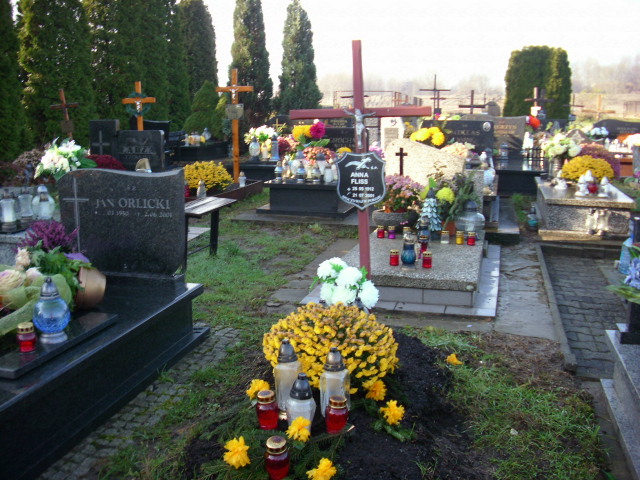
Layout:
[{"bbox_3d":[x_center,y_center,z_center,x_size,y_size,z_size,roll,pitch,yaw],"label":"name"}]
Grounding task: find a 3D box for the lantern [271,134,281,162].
[{"bbox_3d":[-0.768,-1.593,11.758,0.160,0.435,0.160,3,11,14],"label":"lantern"}]

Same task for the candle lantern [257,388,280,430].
[{"bbox_3d":[-0.182,0.592,2.370,0.075,0.130,0.075,0,12,0],"label":"candle lantern"}]

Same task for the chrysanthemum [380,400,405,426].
[{"bbox_3d":[0.257,0.614,2.420,0.087,0.075,0.080,1,12,6],"label":"chrysanthemum"}]

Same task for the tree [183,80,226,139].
[{"bbox_3d":[-3.039,-3.118,18.000,1.150,2.150,1.100,3,11,15],"label":"tree"}]

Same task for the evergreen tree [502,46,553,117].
[{"bbox_3d":[7.583,-5.244,25.000,1.800,3.750,1.800,3,11,15],"label":"evergreen tree"}]

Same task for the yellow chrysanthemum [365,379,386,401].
[{"bbox_3d":[0.213,0.573,2.620,0.085,0.085,0.075,0,11,0],"label":"yellow chrysanthemum"}]

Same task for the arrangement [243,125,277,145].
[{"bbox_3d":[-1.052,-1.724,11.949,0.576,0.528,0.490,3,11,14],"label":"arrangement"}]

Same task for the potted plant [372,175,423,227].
[{"bbox_3d":[0.748,-0.362,6.600,0.480,0.500,0.450,3,12,14],"label":"potted plant"}]

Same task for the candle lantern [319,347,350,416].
[{"bbox_3d":[0.052,0.506,2.440,0.110,0.265,0.110,0,12,0],"label":"candle lantern"}]

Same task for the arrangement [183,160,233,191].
[{"bbox_3d":[-1.513,-0.847,9.200,0.680,0.460,0.640,3,12,15],"label":"arrangement"}]

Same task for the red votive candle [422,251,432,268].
[{"bbox_3d":[0.806,0.151,5.120,0.069,0.117,0.069,3,11,14],"label":"red votive candle"}]

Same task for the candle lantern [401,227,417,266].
[{"bbox_3d":[0.663,0.073,5.095,0.115,0.278,0.115,3,11,14],"label":"candle lantern"}]

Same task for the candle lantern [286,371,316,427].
[{"bbox_3d":[-0.060,0.542,2.304,0.100,0.189,0.100,0,12,0],"label":"candle lantern"}]

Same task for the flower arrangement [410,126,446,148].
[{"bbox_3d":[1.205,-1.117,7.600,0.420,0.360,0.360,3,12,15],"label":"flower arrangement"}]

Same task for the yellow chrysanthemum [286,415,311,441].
[{"bbox_3d":[-0.073,0.643,2.320,0.083,0.088,0.075,0,11,0],"label":"yellow chrysanthemum"}]

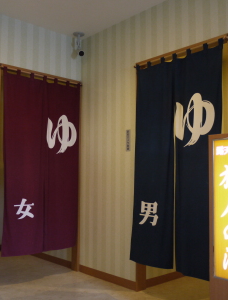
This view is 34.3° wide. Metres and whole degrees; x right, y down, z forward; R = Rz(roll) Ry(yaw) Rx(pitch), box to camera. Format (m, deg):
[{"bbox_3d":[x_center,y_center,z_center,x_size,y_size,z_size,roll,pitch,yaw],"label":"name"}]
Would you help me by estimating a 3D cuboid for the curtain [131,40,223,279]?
[{"bbox_3d":[0.464,0.081,2.897,0.100,1.720,0.895,4,-6,-42],"label":"curtain"}]

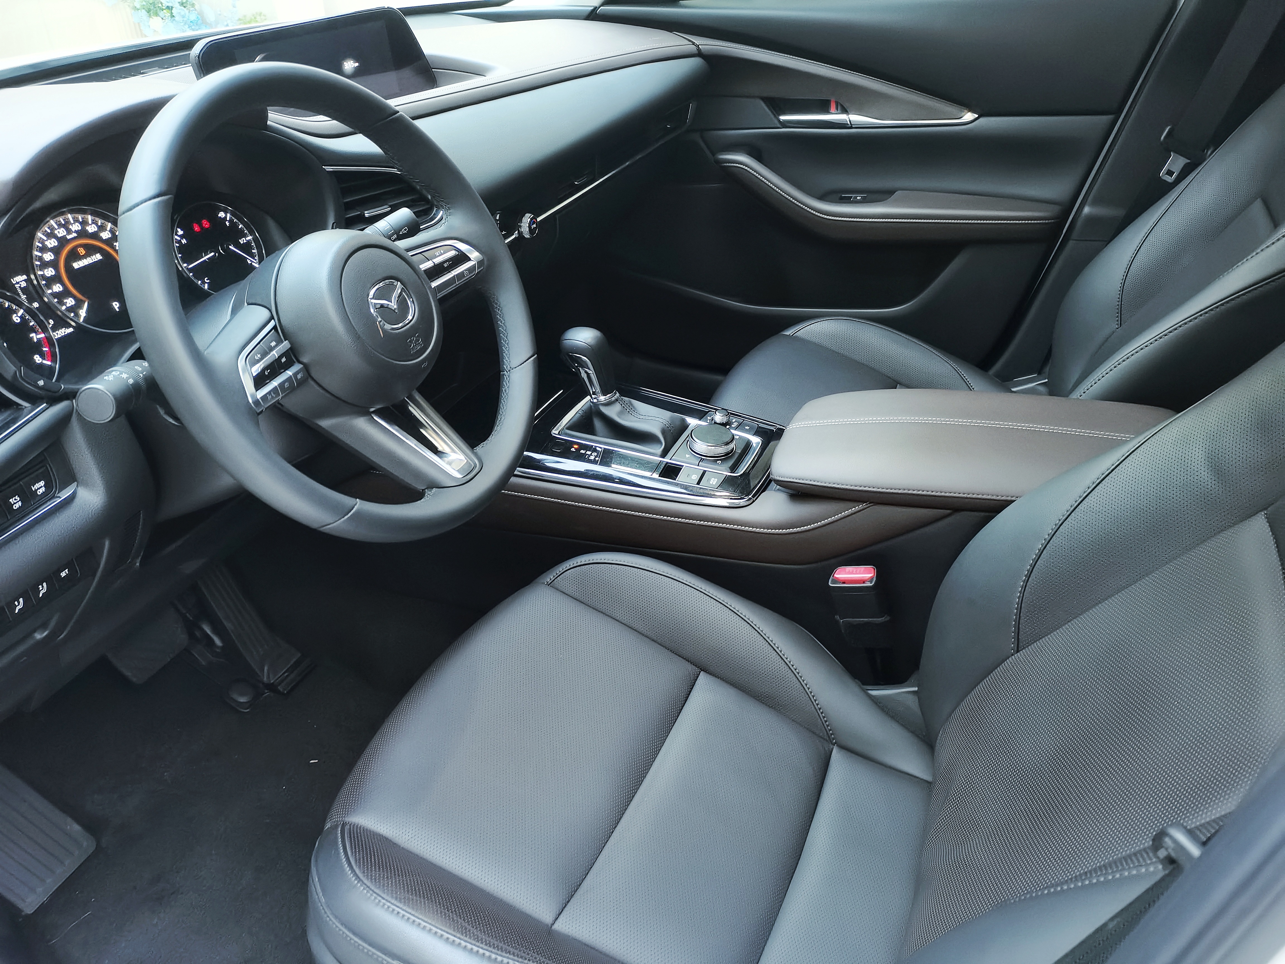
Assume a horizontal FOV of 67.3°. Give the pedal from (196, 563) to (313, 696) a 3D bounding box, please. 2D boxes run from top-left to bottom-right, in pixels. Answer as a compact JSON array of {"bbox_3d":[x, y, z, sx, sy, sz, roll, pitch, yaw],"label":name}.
[{"bbox_3d":[-0.541,0.184,1.311,0.044,0.215,0.072,-14,22,34],"label":"pedal"}]

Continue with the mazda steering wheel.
[{"bbox_3d":[-0.227,-0.135,0.757,0.105,0.370,0.370,-15,21,35],"label":"mazda steering wheel"}]

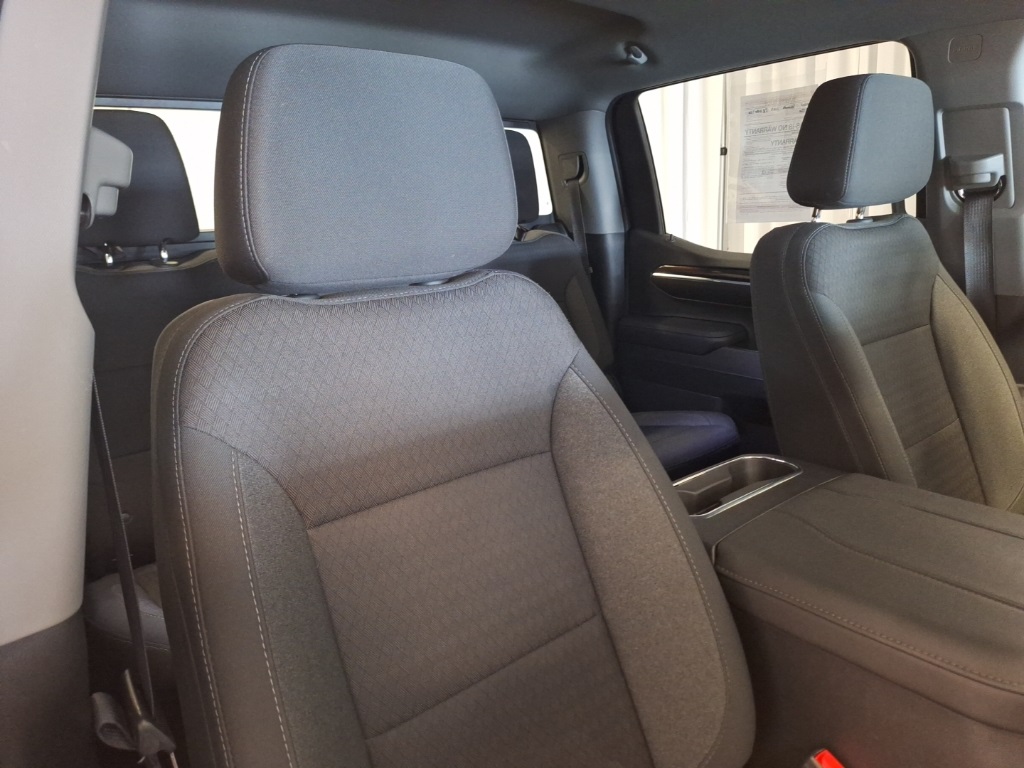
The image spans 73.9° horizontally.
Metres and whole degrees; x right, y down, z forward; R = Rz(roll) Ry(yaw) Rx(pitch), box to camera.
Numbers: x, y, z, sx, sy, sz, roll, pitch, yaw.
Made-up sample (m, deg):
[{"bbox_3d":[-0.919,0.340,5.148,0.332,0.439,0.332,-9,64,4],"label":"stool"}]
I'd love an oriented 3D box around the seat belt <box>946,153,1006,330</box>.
[{"bbox_3d":[0.831,-0.249,1.218,0.060,0.310,0.080,-20,16,-36],"label":"seat belt"}]

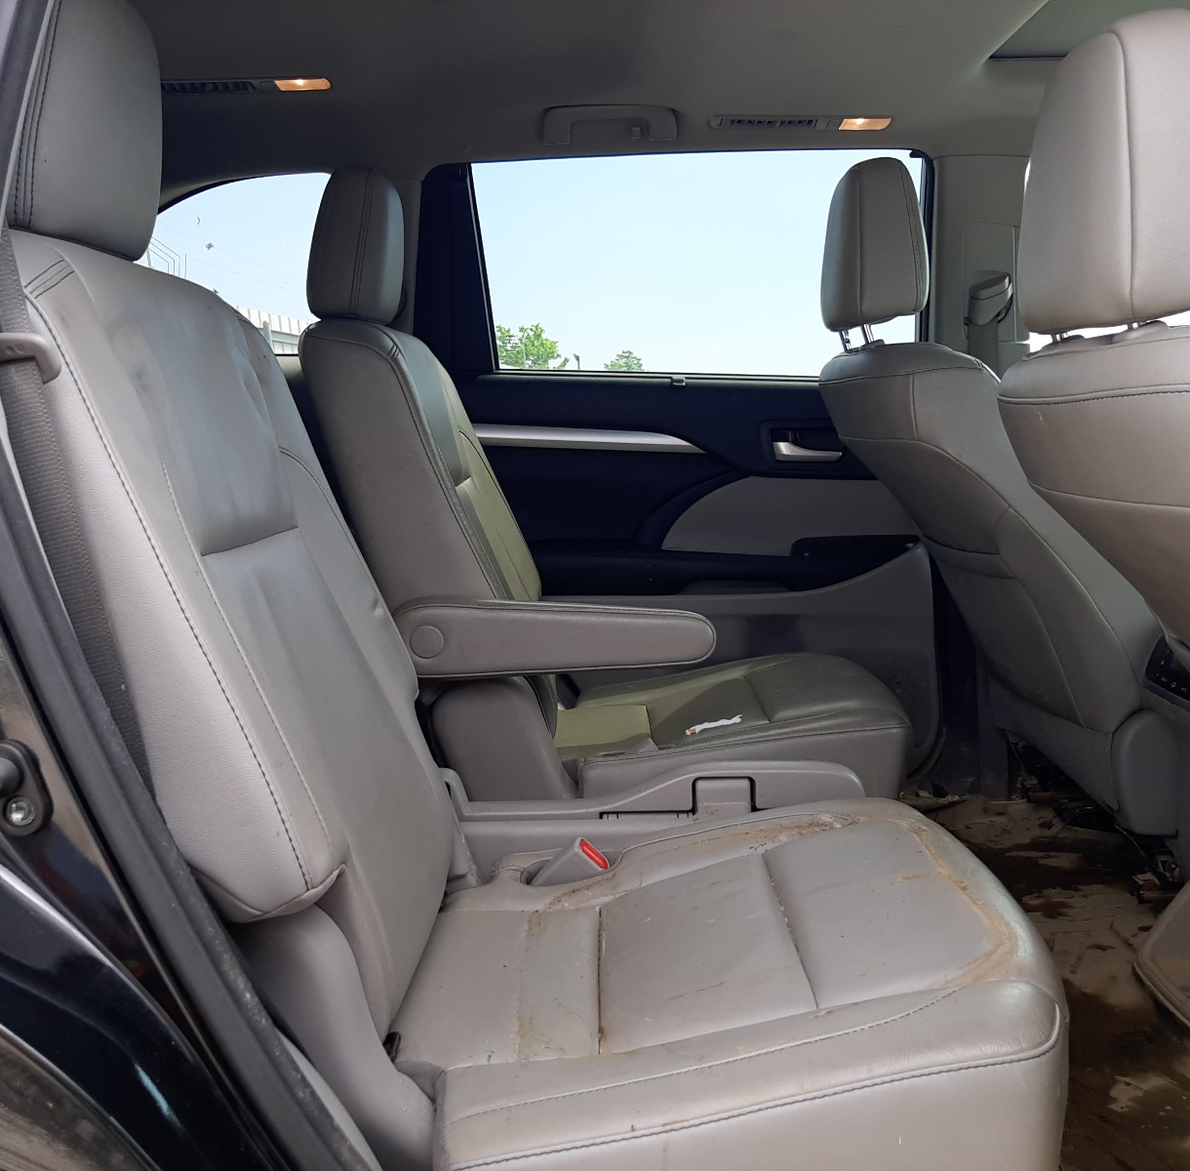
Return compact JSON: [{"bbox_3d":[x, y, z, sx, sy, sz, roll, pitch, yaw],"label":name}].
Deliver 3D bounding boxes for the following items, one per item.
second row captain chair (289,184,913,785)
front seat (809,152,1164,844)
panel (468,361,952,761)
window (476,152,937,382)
[{"bbox_3d":[0.046,-0.114,1.871,0.890,1.040,0.560,0,10,-1],"label":"second row captain chair"},{"bbox_3d":[0.796,-0.110,1.891,0.920,1.070,0.540,0,10,-1],"label":"front seat"},{"bbox_3d":[0.180,-0.030,2.223,0.940,0.740,0.140,0,10,-1],"label":"panel"},{"bbox_3d":[0.201,-0.573,2.124,0.800,0.400,0.050,0,30,-1],"label":"window"}]

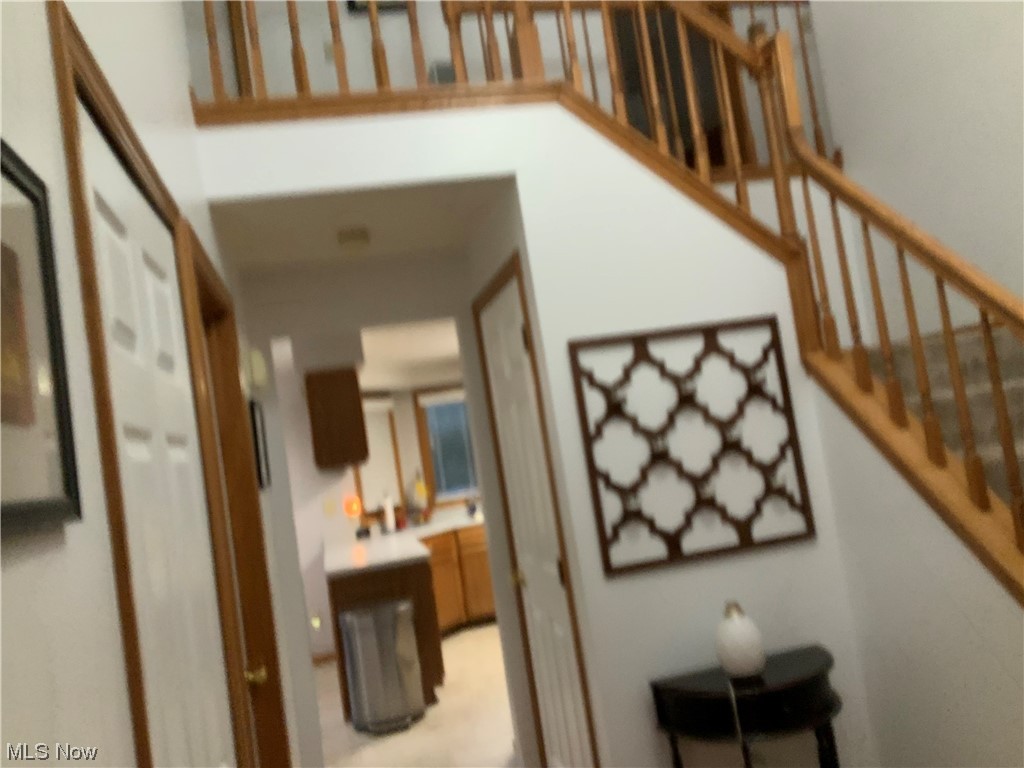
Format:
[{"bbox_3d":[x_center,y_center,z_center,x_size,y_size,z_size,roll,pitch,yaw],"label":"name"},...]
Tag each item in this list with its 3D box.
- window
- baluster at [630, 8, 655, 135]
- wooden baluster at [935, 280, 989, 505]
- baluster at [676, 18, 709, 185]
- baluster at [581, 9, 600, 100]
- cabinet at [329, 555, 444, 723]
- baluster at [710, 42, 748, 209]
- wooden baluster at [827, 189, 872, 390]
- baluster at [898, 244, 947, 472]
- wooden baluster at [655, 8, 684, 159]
[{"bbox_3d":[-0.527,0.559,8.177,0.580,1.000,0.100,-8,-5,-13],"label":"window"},{"bbox_3d":[0.643,-1.425,4.094,0.033,0.770,0.033,-8,-4,-13],"label":"baluster"},{"bbox_3d":[1.206,0.014,2.306,0.033,0.645,0.033,-8,-5,-13],"label":"wooden baluster"},{"bbox_3d":[0.634,-0.986,2.999,0.033,0.655,0.033,-8,-5,-13],"label":"baluster"},{"bbox_3d":[0.397,-1.381,4.027,0.033,0.780,0.033,-8,-5,-13],"label":"baluster"},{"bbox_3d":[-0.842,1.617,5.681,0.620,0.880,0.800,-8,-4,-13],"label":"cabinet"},{"bbox_3d":[0.762,-0.898,2.985,0.034,0.620,0.034,-8,-4,-13],"label":"baluster"},{"bbox_3d":[1.068,-0.303,2.719,0.033,0.655,0.033,-8,-5,-13],"label":"wooden baluster"},{"bbox_3d":[1.161,-0.089,2.442,0.033,0.645,0.033,-8,-5,-13],"label":"baluster"},{"bbox_3d":[0.771,-1.428,4.122,0.033,0.790,0.033,-8,-4,-13],"label":"wooden baluster"}]

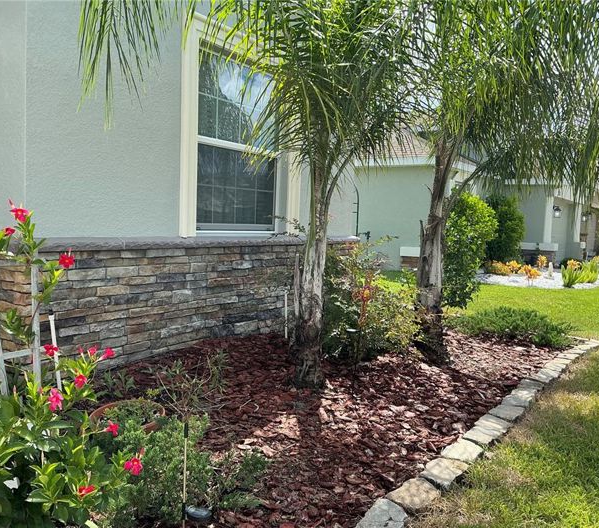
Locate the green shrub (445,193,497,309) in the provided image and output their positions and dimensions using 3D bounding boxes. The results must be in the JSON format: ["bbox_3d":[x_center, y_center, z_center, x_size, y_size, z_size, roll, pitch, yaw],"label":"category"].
[{"bbox_3d":[2.579,-0.215,8.750,0.920,1.760,0.920,3,4,16],"label":"green shrub"}]

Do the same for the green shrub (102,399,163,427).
[{"bbox_3d":[-0.835,0.748,2.850,0.310,0.140,0.290,1,4,-16],"label":"green shrub"}]

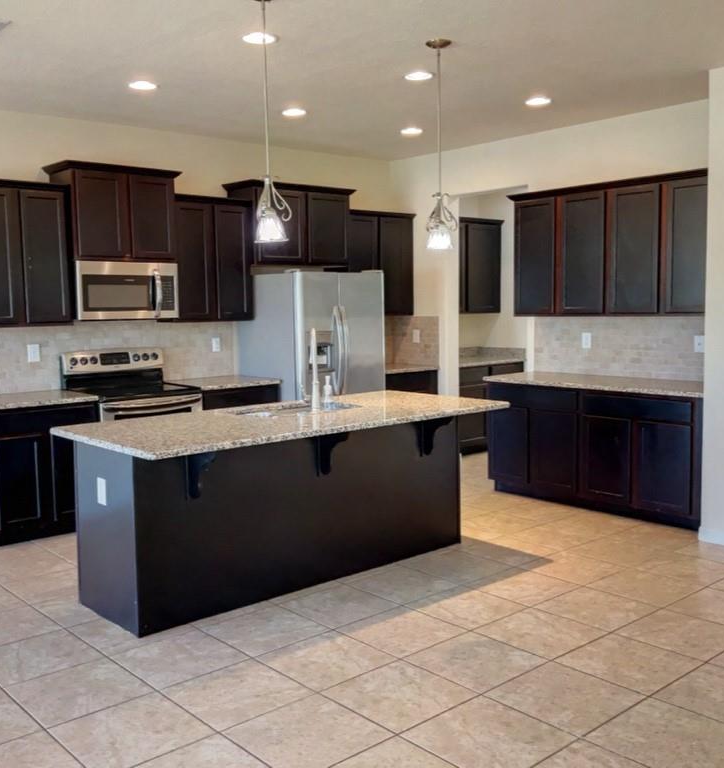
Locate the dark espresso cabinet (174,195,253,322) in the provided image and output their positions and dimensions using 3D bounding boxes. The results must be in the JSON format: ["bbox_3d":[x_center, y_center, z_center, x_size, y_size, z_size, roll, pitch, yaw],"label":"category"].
[{"bbox_3d":[-1.209,-0.944,6.585,0.690,0.911,0.360,-5,7,-42],"label":"dark espresso cabinet"}]

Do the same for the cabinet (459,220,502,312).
[{"bbox_3d":[0.956,-1.146,8.534,1.110,0.910,0.350,-5,7,-42],"label":"cabinet"}]

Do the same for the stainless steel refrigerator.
[{"bbox_3d":[-0.384,-0.020,6.987,0.940,1.765,0.800,-5,7,-42],"label":"stainless steel refrigerator"}]

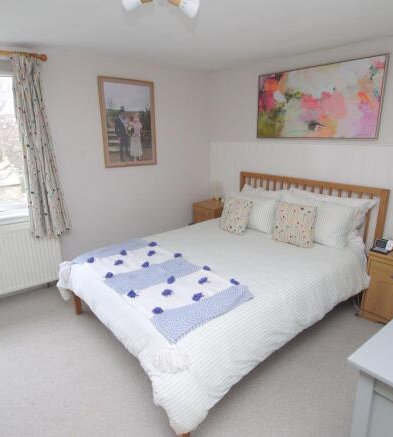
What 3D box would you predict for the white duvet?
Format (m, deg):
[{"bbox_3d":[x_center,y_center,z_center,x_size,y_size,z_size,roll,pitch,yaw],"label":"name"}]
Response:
[{"bbox_3d":[0.174,0.392,2.283,1.849,0.341,1.557,-12,19,-36],"label":"white duvet"}]

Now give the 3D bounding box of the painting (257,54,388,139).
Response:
[{"bbox_3d":[1.071,-1.075,2.847,0.038,0.632,1.276,-12,19,-36],"label":"painting"}]

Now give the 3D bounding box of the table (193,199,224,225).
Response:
[{"bbox_3d":[0.255,0.073,3.927,0.424,0.532,0.396,-12,19,-36],"label":"table"}]

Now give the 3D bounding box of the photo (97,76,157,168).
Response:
[{"bbox_3d":[-0.734,-1.042,3.363,0.648,0.921,0.028,-12,19,-36],"label":"photo"}]

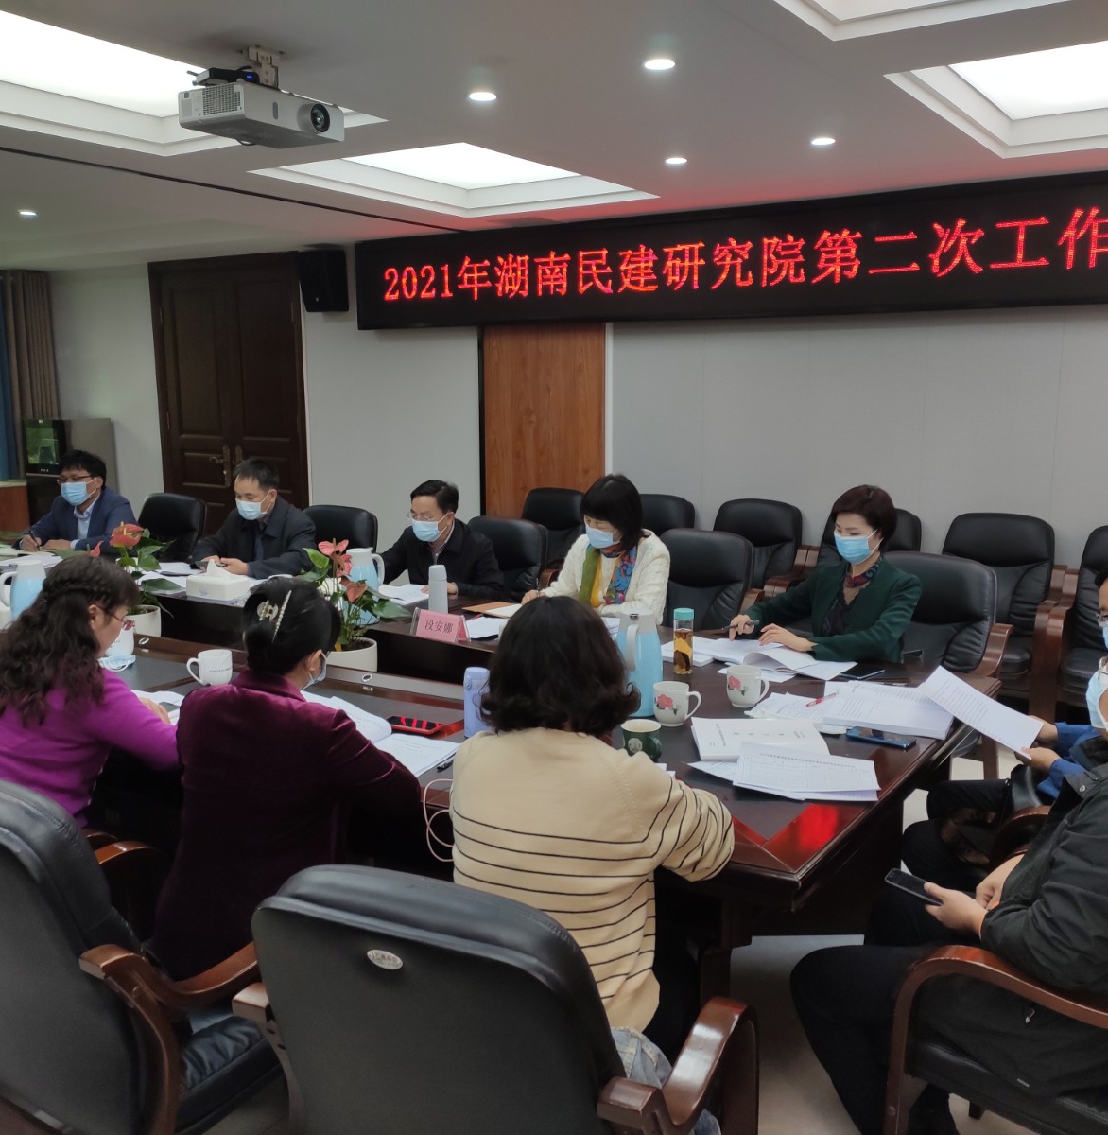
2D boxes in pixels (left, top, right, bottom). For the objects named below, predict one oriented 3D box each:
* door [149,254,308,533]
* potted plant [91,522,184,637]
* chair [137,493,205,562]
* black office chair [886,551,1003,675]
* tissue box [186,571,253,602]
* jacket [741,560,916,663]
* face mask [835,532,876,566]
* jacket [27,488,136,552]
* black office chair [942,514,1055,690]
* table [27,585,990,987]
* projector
[{"bbox_3d":[-2.450,-1.054,8.251,1.690,2.480,0.120,7,12,34],"label":"door"},{"bbox_3d":[-1.513,0.077,3.923,0.340,0.460,0.340,7,12,34],"label":"potted plant"},{"bbox_3d":[-2.258,0.119,5.877,0.610,0.980,0.670,5,11,28],"label":"chair"},{"bbox_3d":[1.211,0.460,3.852,0.614,0.970,0.634,8,12,39],"label":"black office chair"},{"bbox_3d":[-1.311,0.078,4.276,0.220,0.080,0.130,7,12,34],"label":"tissue box"},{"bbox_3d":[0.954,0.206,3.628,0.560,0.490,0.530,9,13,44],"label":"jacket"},{"bbox_3d":[0.998,-0.065,3.626,0.080,0.110,0.140,-24,22,-34],"label":"face mask"},{"bbox_3d":[-2.455,-0.139,5.697,0.614,0.554,0.495,7,12,34],"label":"jacket"},{"bbox_3d":[1.950,0.274,4.977,0.600,0.985,0.620,7,12,34],"label":"black office chair"},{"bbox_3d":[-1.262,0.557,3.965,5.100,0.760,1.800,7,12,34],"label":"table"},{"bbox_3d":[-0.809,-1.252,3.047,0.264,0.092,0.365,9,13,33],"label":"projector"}]

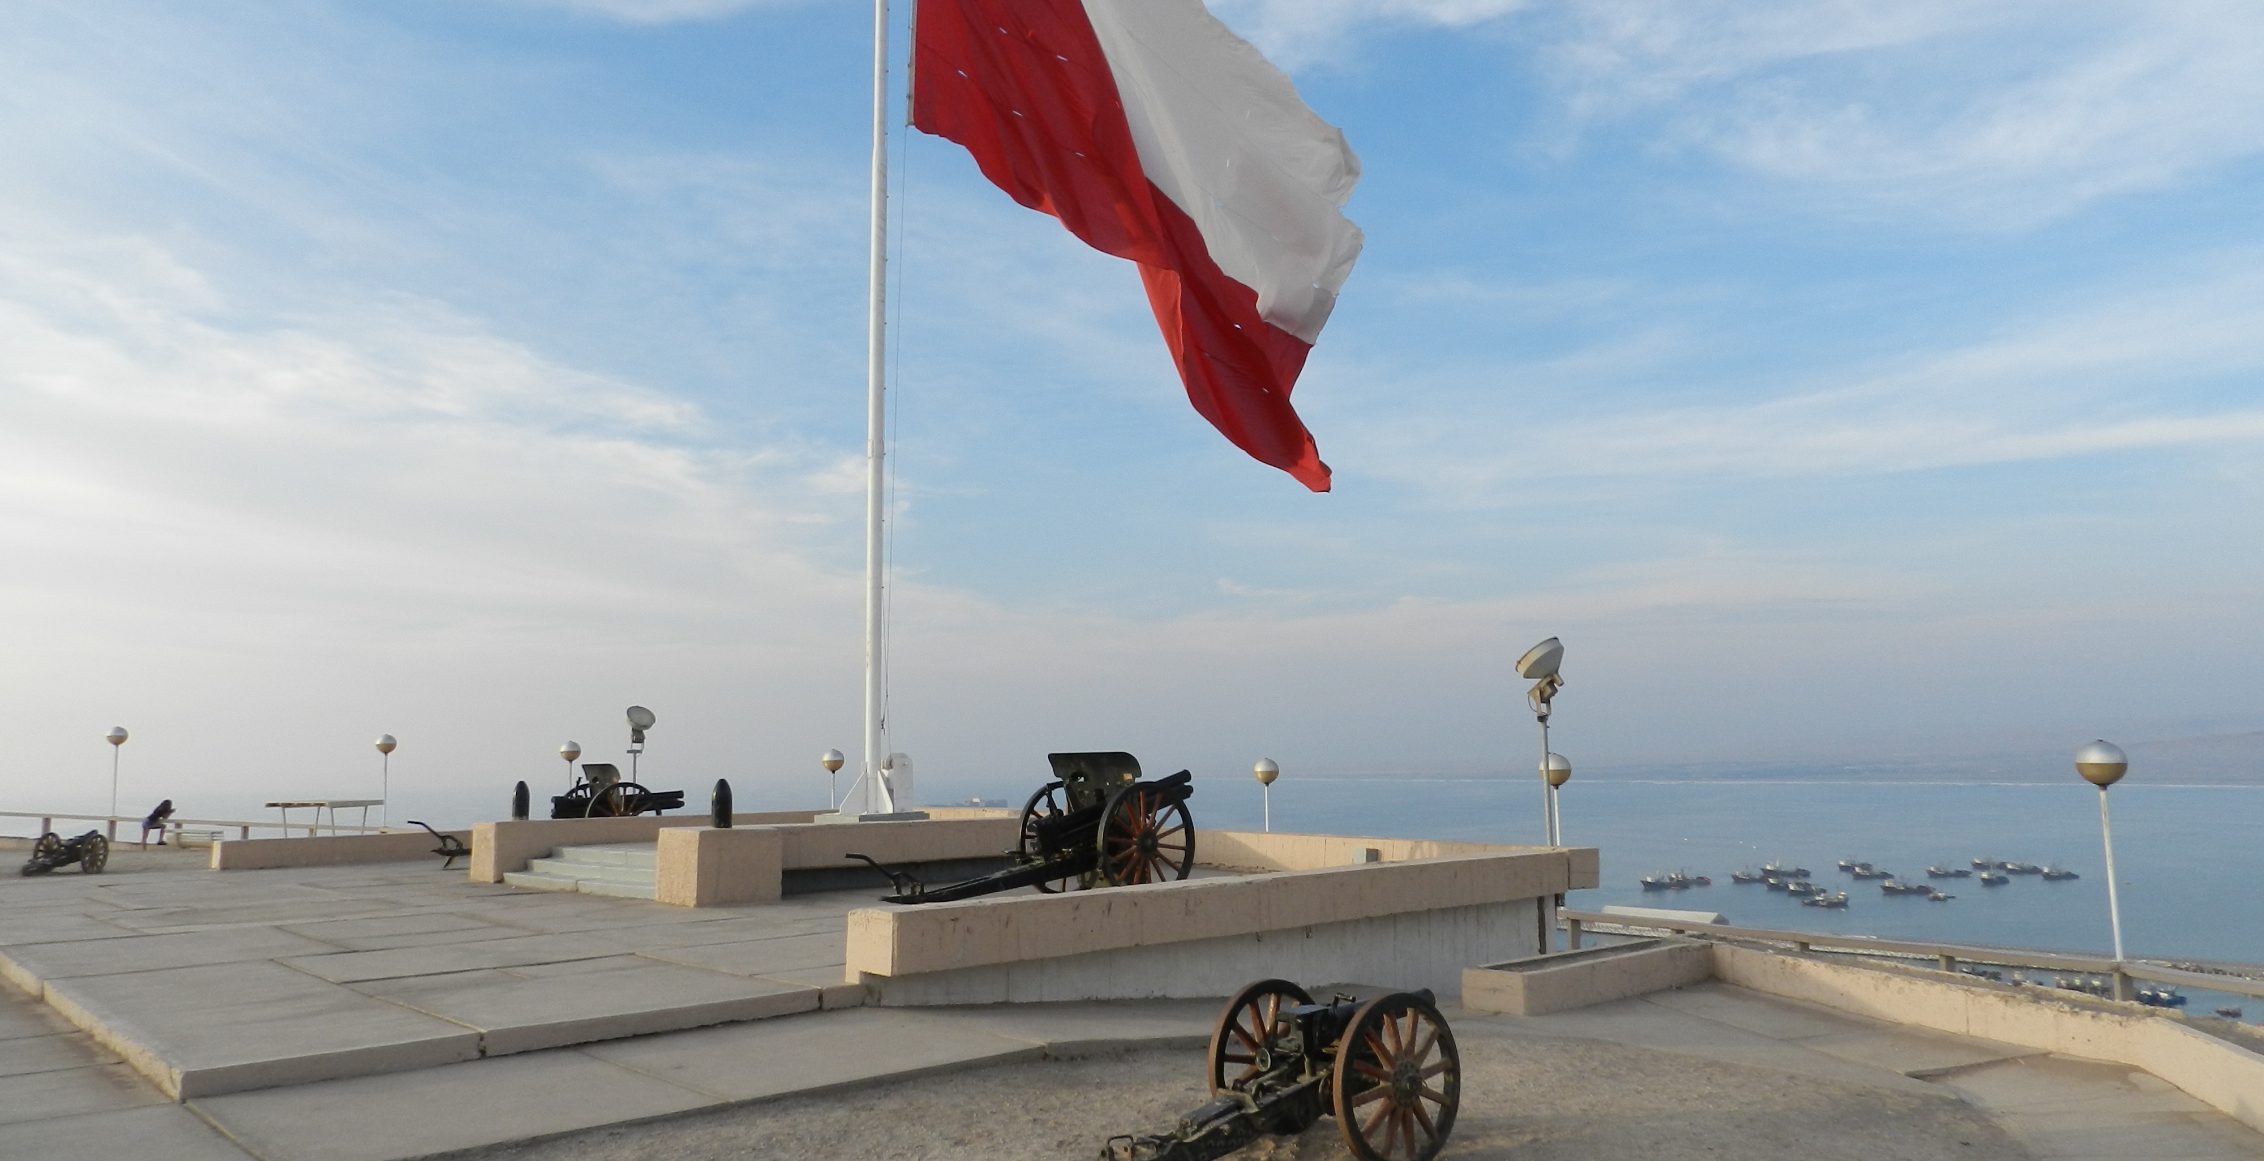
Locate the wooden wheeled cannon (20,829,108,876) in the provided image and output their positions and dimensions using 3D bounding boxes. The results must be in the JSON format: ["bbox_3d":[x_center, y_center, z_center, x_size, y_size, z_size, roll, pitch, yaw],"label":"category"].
[{"bbox_3d":[-20.347,5.147,28.385,1.000,0.840,1.900,-1,-7,4],"label":"wooden wheeled cannon"}]

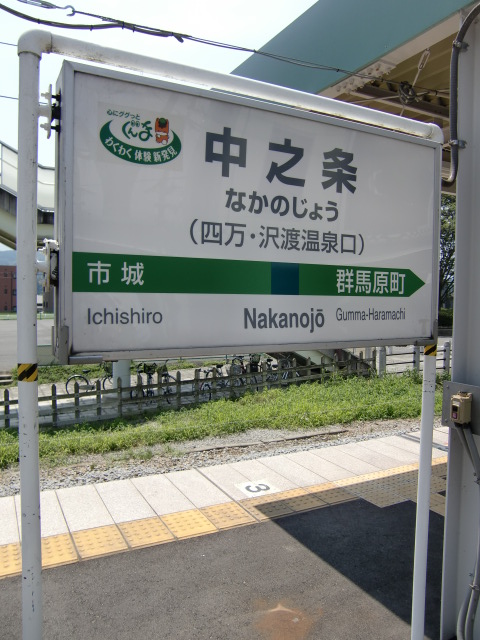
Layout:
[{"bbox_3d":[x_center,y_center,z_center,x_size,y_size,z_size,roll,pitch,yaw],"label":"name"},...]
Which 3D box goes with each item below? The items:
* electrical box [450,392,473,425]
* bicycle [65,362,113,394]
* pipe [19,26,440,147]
[{"bbox_3d":[0.981,0.393,2.290,0.076,0.112,0.052,-1,4,-28],"label":"electrical box"},{"bbox_3d":[-4.400,1.770,15.800,1.770,1.050,0.570,0,4,-21],"label":"bicycle"},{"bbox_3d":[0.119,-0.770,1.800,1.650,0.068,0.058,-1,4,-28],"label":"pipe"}]

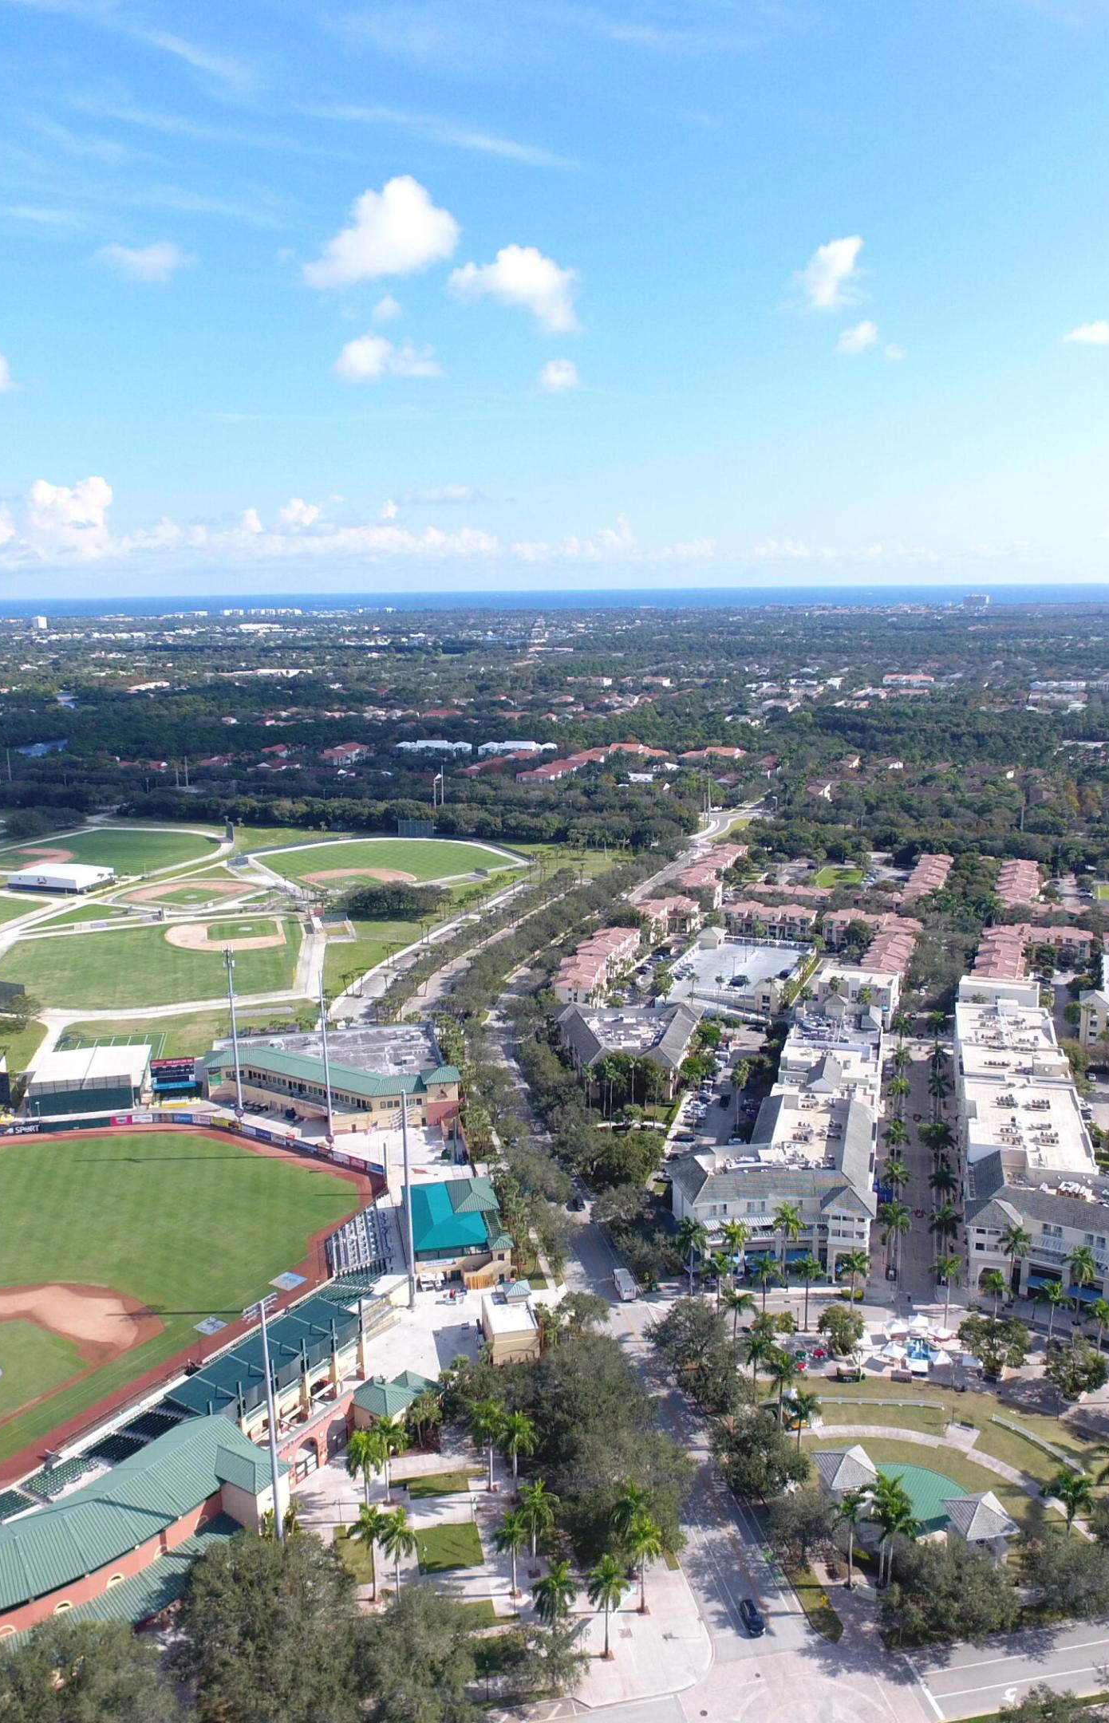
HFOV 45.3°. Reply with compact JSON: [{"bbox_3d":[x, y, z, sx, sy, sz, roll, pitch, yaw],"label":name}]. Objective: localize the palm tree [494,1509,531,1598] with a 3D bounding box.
[{"bbox_3d":[-5.010,86.629,165.911,4.800,11.600,4.800,-1,12,0],"label":"palm tree"}]

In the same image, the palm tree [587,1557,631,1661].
[{"bbox_3d":[6.213,87.623,155.736,5.100,13.500,5.100,-1,12,0],"label":"palm tree"}]

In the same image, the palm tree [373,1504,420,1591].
[{"bbox_3d":[-19.610,86.890,165.910,5.900,14.100,5.900,-1,12,0],"label":"palm tree"}]

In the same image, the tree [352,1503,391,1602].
[{"bbox_3d":[-22.730,86.870,166.730,5.600,13.900,5.600,-1,12,0],"label":"tree"}]

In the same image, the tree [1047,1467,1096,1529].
[{"bbox_3d":[67.098,83.981,172.487,6.500,12.000,6.500,-1,12,0],"label":"tree"}]

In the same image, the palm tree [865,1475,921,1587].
[{"bbox_3d":[42.029,83.645,165.694,6.682,16.091,6.682,-1,12,0],"label":"palm tree"}]

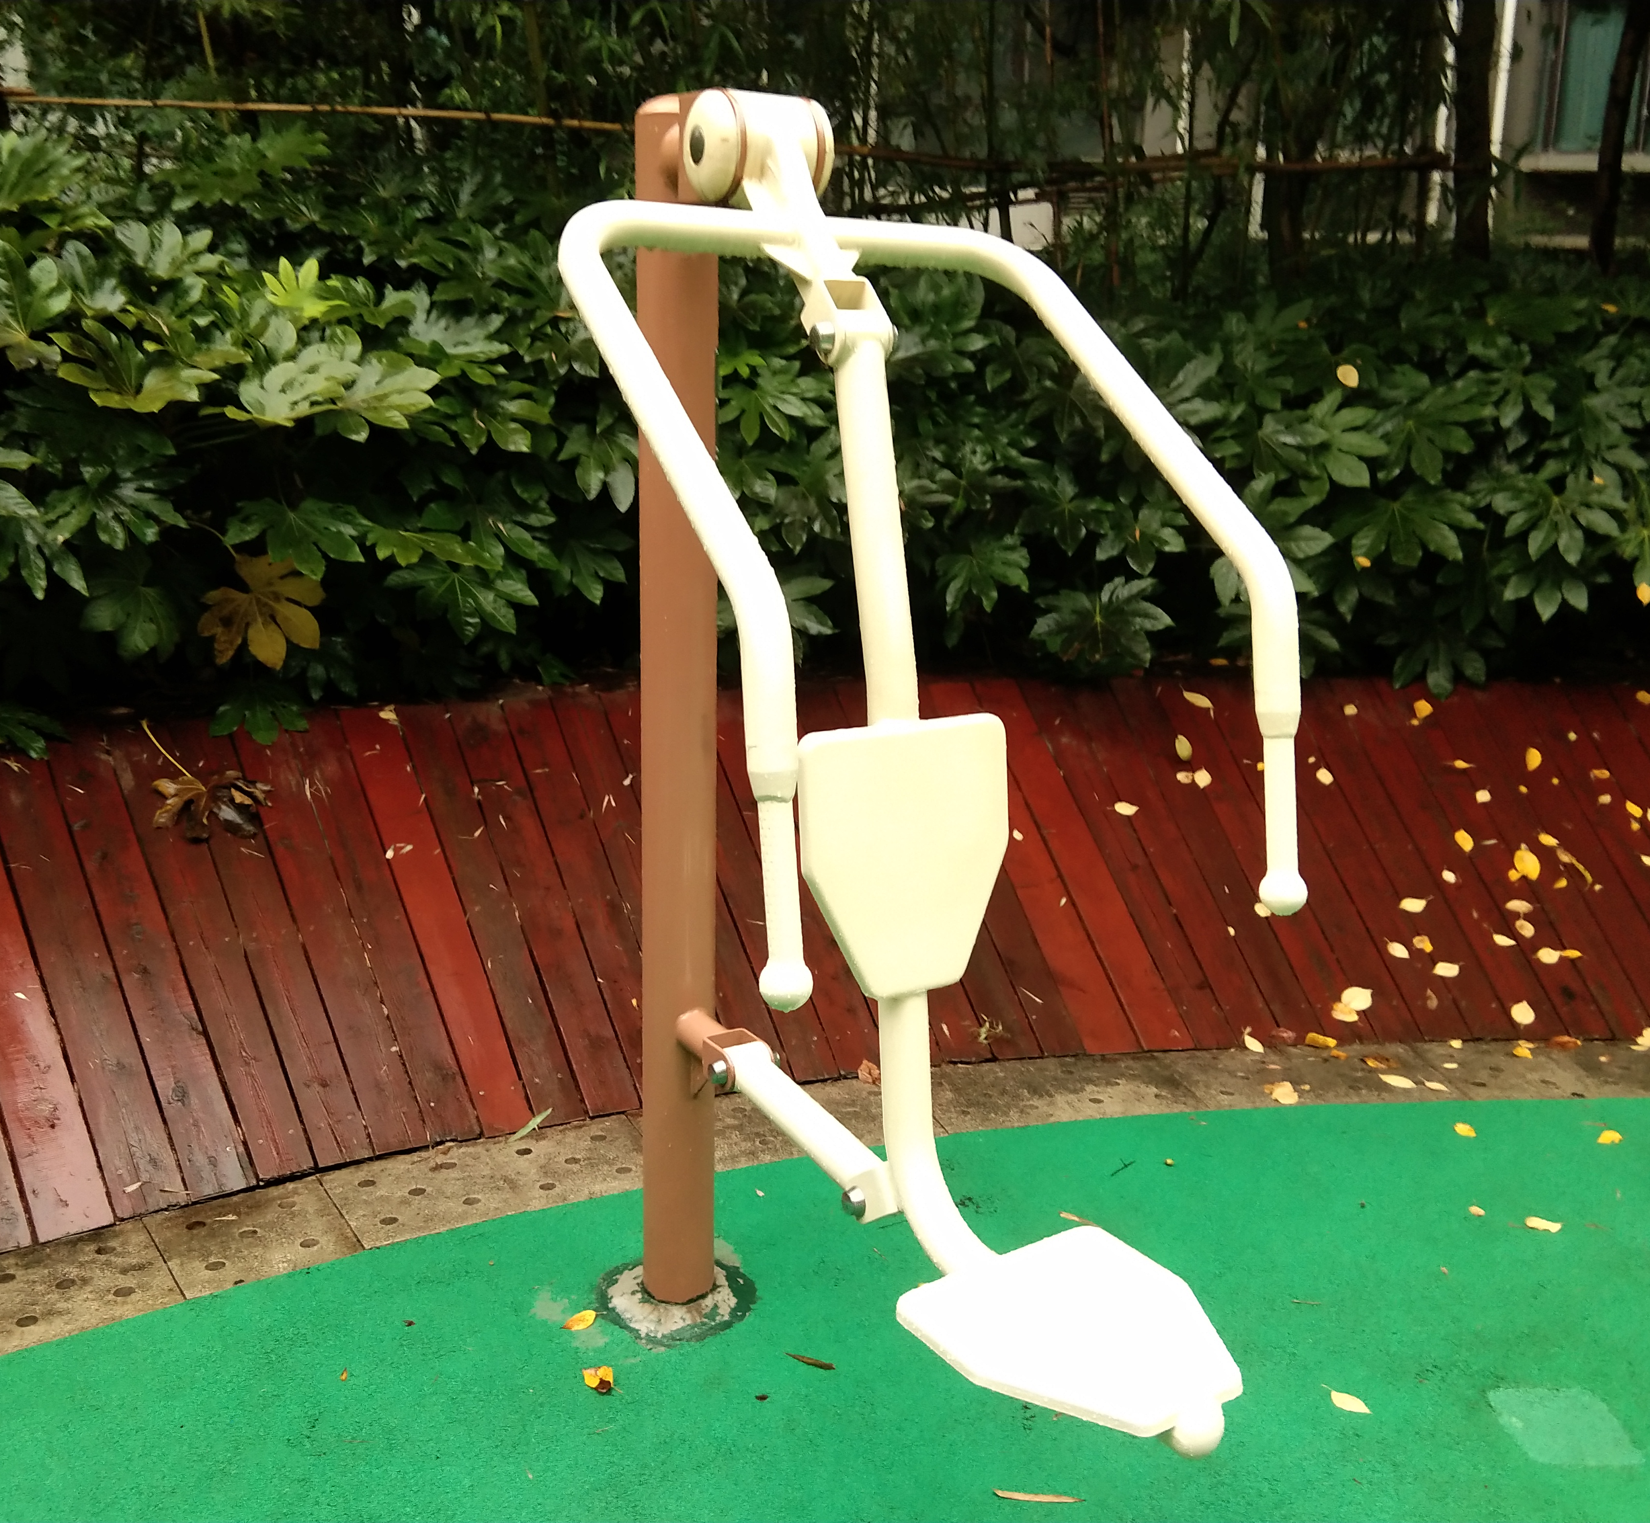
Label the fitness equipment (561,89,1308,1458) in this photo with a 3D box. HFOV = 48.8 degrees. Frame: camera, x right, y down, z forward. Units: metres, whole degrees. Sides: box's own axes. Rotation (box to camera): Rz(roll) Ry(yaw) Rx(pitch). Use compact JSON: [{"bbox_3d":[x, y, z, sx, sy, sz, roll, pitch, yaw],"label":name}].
[{"bbox_3d":[0.079,0.105,2.256,0.720,1.830,1.292,-7,17,-30],"label":"fitness equipment"}]

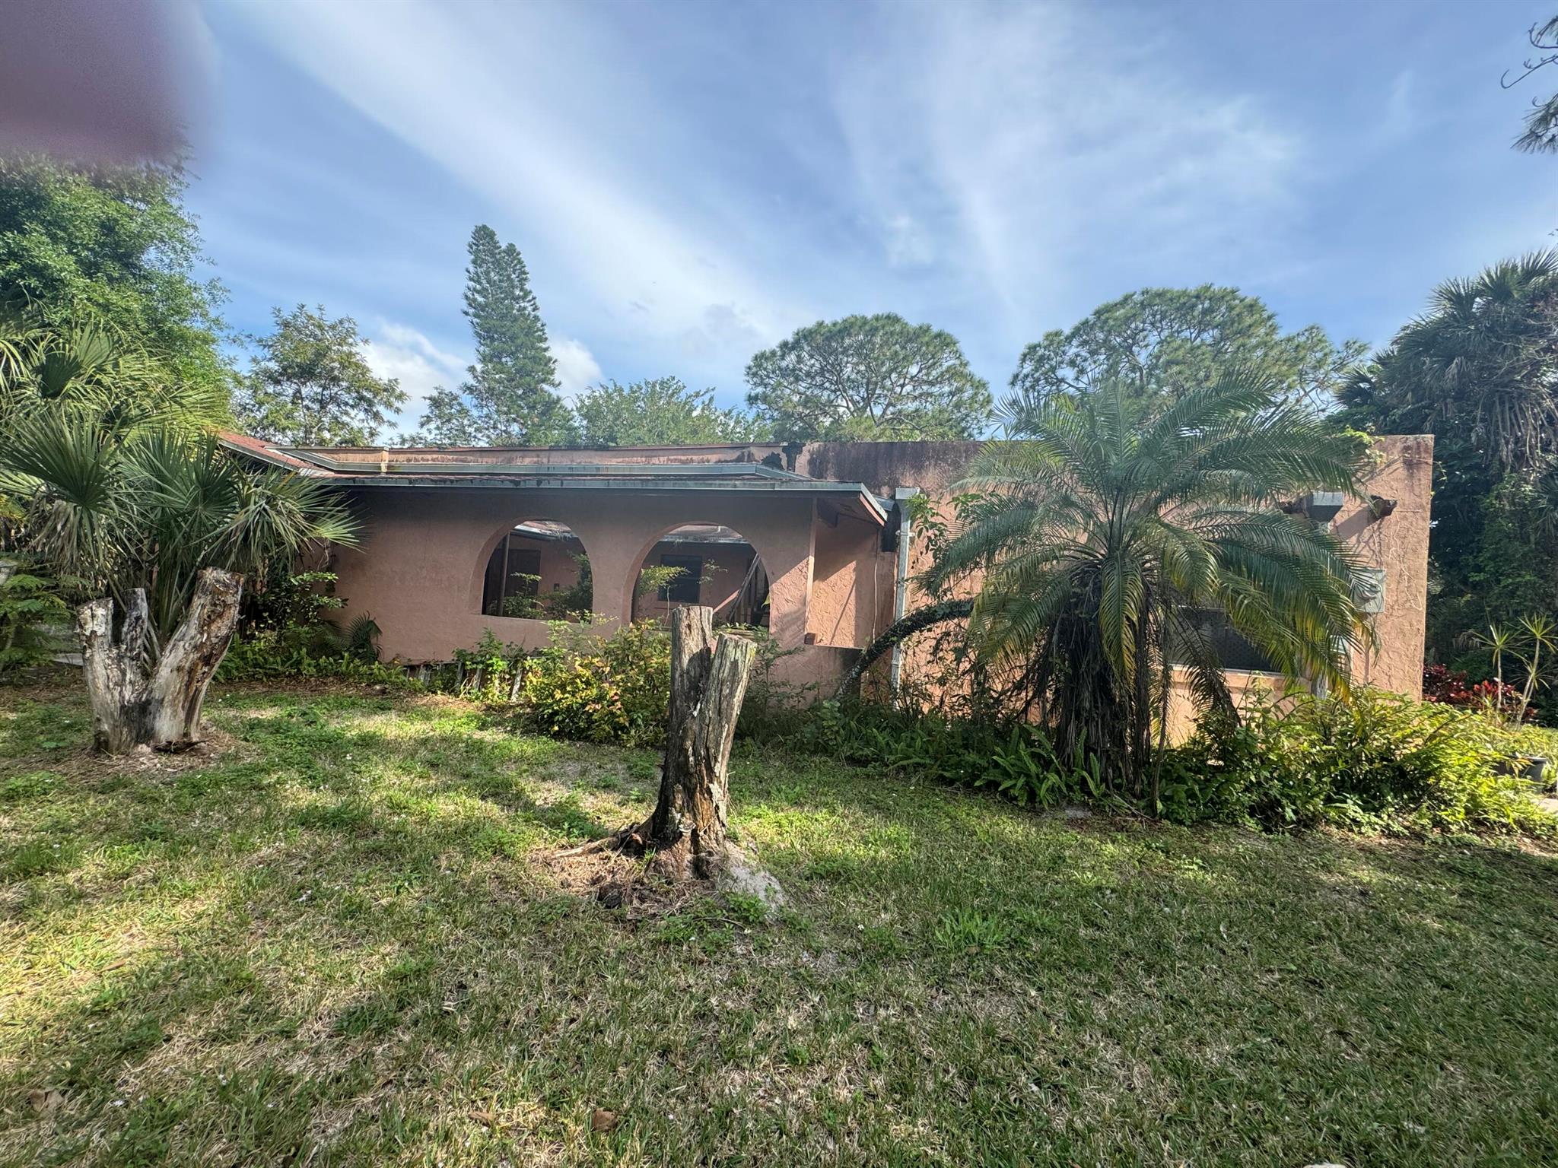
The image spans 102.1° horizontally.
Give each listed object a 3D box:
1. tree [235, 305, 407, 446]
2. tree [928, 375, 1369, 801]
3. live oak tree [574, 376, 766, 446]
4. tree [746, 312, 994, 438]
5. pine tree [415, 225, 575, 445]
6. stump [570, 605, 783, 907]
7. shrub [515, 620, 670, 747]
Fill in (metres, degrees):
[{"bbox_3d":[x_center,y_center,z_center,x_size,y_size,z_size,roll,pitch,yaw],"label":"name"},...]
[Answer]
[{"bbox_3d":[-14.648,-4.183,20.031,5.600,9.390,5.300,3,1,0],"label":"tree"},{"bbox_3d":[2.848,0.000,4.850,3.150,3.160,2.800,3,1,0],"label":"tree"},{"bbox_3d":[-4.238,-3.297,23.038,7.000,8.580,6.800,3,1,0],"label":"live oak tree"},{"bbox_3d":[4.163,-6.047,31.052,12.000,14.710,11.500,3,1,0],"label":"tree"},{"bbox_3d":[-14.133,-8.662,31.046,6.800,18.110,6.300,3,1,0],"label":"pine tree"},{"bbox_3d":[-0.504,0.772,3.129,0.980,1.330,0.780,3,1,0],"label":"stump"},{"bbox_3d":[-1.710,0.843,5.799,1.450,1.000,1.200,3,1,0],"label":"shrub"}]

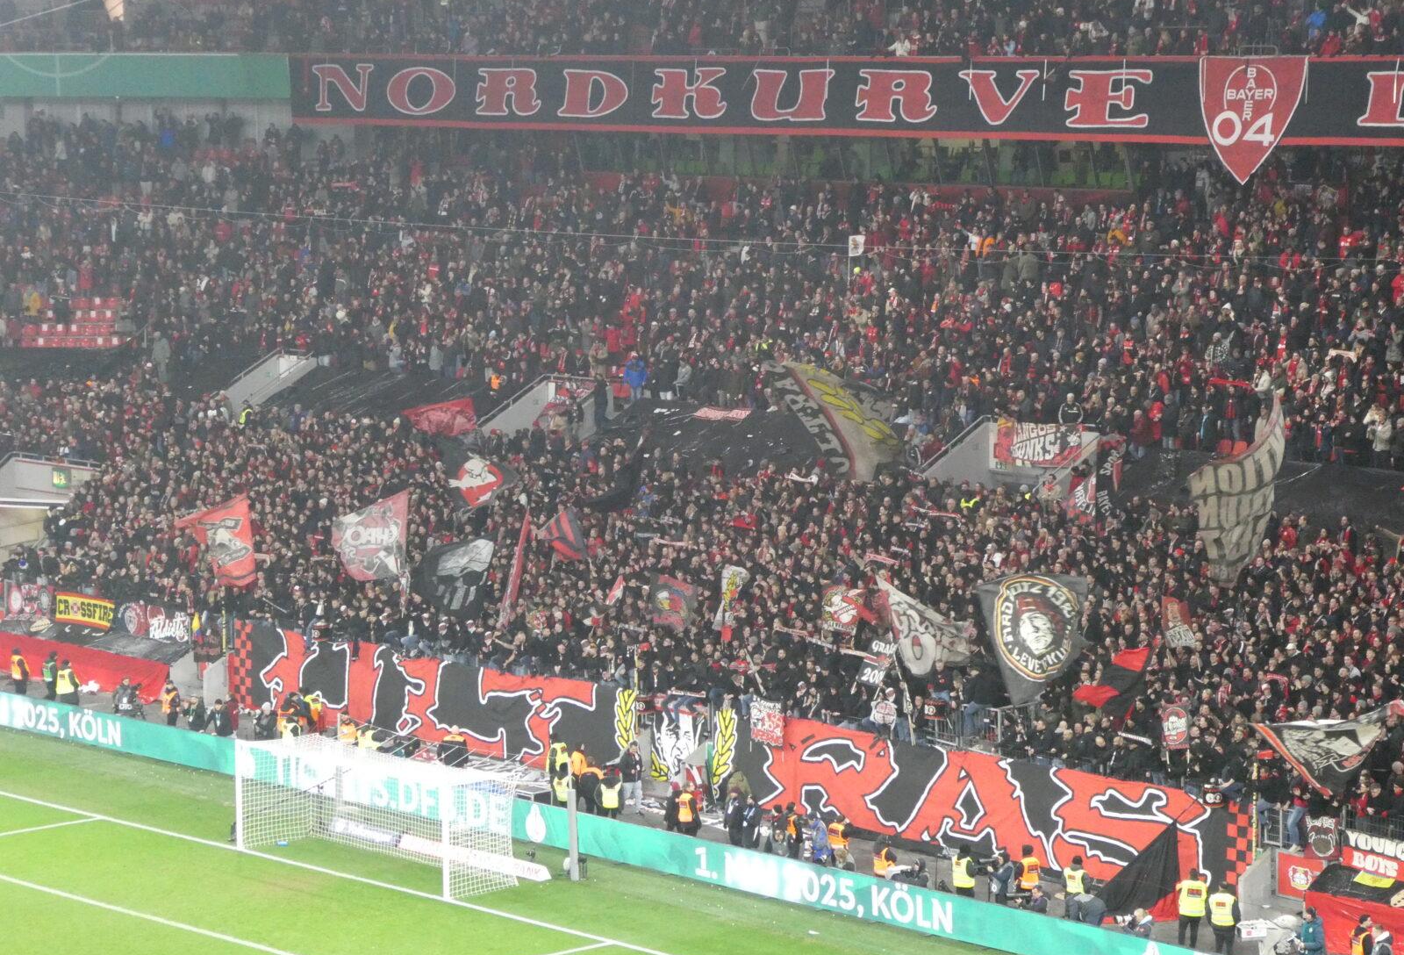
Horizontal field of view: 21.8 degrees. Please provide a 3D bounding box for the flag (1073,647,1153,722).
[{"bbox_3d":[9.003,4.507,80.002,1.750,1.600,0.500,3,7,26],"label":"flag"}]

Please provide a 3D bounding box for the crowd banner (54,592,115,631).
[{"bbox_3d":[-18.275,3.949,107.672,0.100,0.880,2.900,-6,8,-44],"label":"crowd banner"}]

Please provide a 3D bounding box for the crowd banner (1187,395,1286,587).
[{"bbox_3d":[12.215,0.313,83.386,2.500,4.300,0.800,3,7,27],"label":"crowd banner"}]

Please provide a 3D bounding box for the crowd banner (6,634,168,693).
[{"bbox_3d":[-17.964,5.557,105.841,0.300,1.350,9.000,-6,8,-44],"label":"crowd banner"}]

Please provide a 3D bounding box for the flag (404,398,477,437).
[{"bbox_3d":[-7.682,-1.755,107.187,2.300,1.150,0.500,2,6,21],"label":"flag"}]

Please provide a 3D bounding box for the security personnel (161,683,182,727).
[{"bbox_3d":[-14.103,6.261,97.156,0.560,1.740,0.420,4,7,37],"label":"security personnel"}]

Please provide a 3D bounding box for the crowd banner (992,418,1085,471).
[{"bbox_3d":[8.833,-0.859,96.321,0.120,1.100,3.050,-6,8,-44],"label":"crowd banner"}]

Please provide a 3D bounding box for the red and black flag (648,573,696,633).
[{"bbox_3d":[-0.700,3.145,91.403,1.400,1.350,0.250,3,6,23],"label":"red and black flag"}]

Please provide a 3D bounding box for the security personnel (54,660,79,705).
[{"bbox_3d":[-17.473,5.900,100.519,0.450,1.760,0.600,-5,8,-42],"label":"security personnel"}]

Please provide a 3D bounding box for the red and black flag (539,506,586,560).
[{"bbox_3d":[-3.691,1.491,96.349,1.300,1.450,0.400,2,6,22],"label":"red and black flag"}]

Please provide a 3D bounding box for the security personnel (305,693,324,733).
[{"bbox_3d":[-10.257,6.390,96.371,0.580,1.650,0.500,-5,8,-40],"label":"security personnel"}]

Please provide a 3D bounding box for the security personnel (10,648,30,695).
[{"bbox_3d":[-19.222,5.667,102.848,0.420,1.740,0.580,-4,7,-32],"label":"security personnel"}]

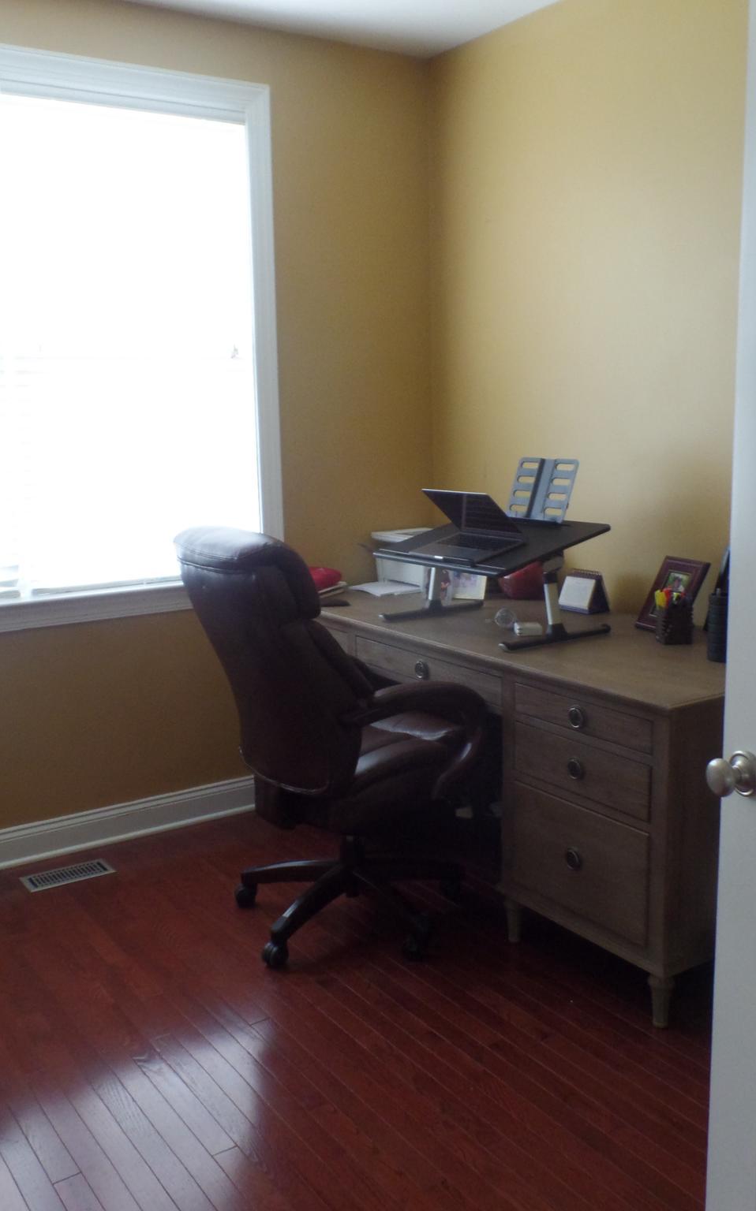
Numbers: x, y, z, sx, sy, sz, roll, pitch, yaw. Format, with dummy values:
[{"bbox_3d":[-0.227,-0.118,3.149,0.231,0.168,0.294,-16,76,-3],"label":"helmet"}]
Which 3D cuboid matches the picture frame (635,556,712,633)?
[{"bbox_3d":[0.886,-0.024,3.211,0.020,0.247,0.173,30,-9,-33],"label":"picture frame"}]

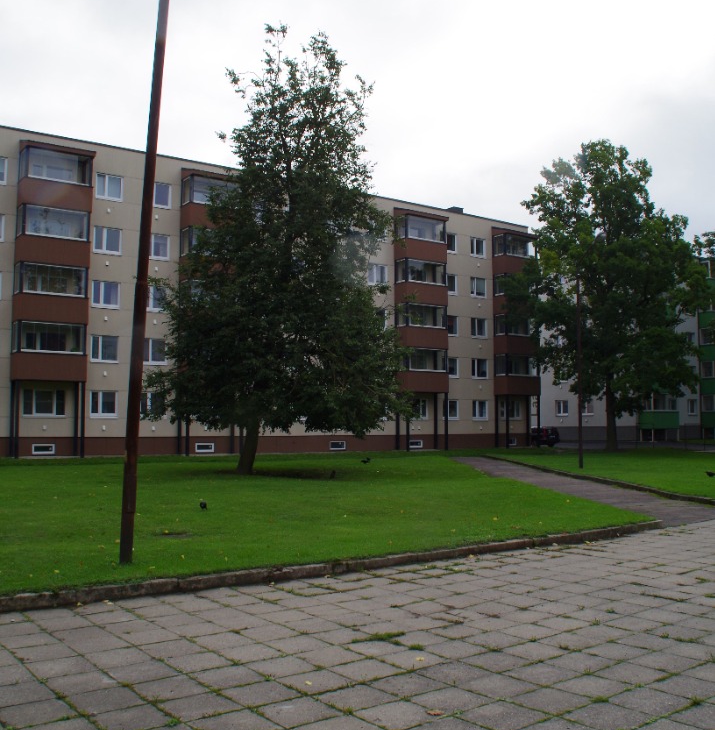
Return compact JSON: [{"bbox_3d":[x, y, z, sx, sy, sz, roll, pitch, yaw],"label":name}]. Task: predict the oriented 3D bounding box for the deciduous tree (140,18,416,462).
[{"bbox_3d":[-2.581,-3.886,26.168,8.448,14.721,8.000,0,-4,0],"label":"deciduous tree"}]

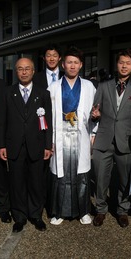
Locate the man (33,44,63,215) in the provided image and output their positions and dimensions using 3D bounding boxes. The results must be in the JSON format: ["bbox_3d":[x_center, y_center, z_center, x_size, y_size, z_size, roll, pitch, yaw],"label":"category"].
[{"bbox_3d":[-0.129,0.019,4.171,0.448,1.826,0.360,0,7,-3],"label":"man"}]

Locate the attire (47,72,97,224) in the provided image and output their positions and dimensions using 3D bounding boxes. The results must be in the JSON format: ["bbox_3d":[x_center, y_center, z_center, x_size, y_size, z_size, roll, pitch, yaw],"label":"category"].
[{"bbox_3d":[0.072,0.204,4.004,0.499,1.477,0.380,0,7,0],"label":"attire"}]

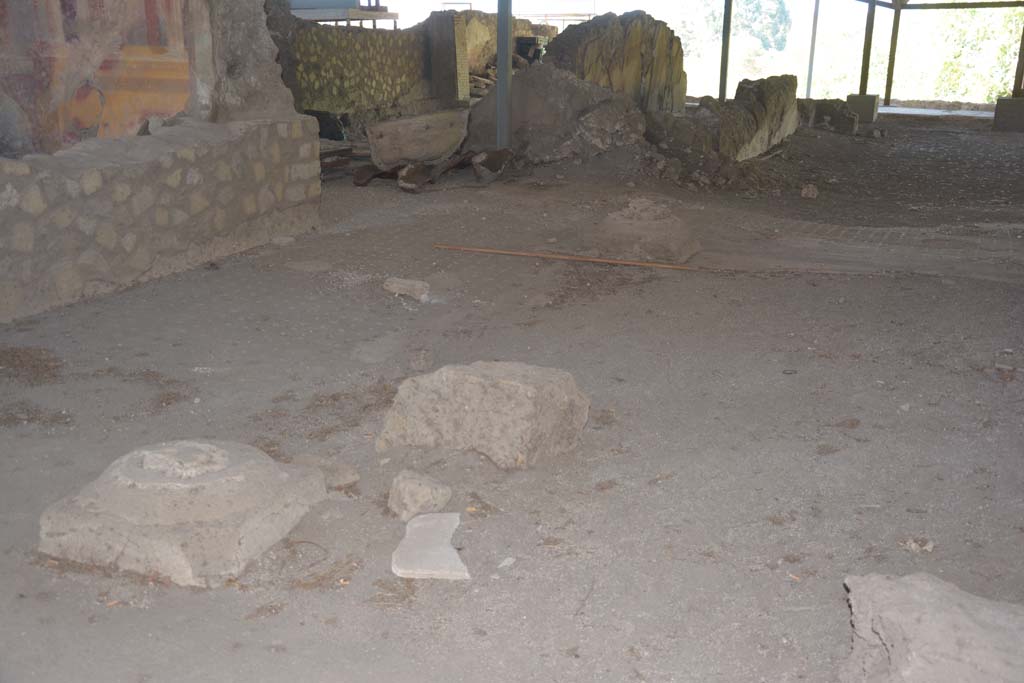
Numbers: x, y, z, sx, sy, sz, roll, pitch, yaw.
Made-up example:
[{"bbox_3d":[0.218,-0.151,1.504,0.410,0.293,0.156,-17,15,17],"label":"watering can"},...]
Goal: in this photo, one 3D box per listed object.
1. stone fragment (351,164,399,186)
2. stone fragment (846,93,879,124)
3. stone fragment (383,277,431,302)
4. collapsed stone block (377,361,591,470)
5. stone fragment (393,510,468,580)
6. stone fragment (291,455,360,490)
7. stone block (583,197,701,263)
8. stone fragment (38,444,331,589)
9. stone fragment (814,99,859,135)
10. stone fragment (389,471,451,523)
[{"bbox_3d":[-1.363,-1.662,11.954,0.397,0.177,0.258,3,15,10],"label":"stone fragment"},{"bbox_3d":[5.970,-3.961,20.318,0.456,0.469,0.456,6,16,21],"label":"stone fragment"},{"bbox_3d":[-0.618,-0.306,6.996,0.252,0.103,0.126,9,17,29],"label":"stone fragment"},{"bbox_3d":[-0.102,0.265,4.508,0.750,0.280,0.370,5,15,15],"label":"collapsed stone block"},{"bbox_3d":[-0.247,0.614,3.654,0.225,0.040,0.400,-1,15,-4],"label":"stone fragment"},{"bbox_3d":[-0.651,0.449,4.176,0.210,0.085,0.150,3,15,10],"label":"stone fragment"},{"bbox_3d":[0.942,-0.803,8.443,0.660,0.350,0.660,6,16,20],"label":"stone block"},{"bbox_3d":[-1.024,0.471,3.778,0.650,0.240,0.650,6,16,19],"label":"stone fragment"},{"bbox_3d":[4.959,-3.442,18.261,0.574,0.500,0.344,6,16,21],"label":"stone fragment"},{"bbox_3d":[-0.298,0.498,3.916,0.190,0.130,0.150,3,15,10],"label":"stone fragment"}]

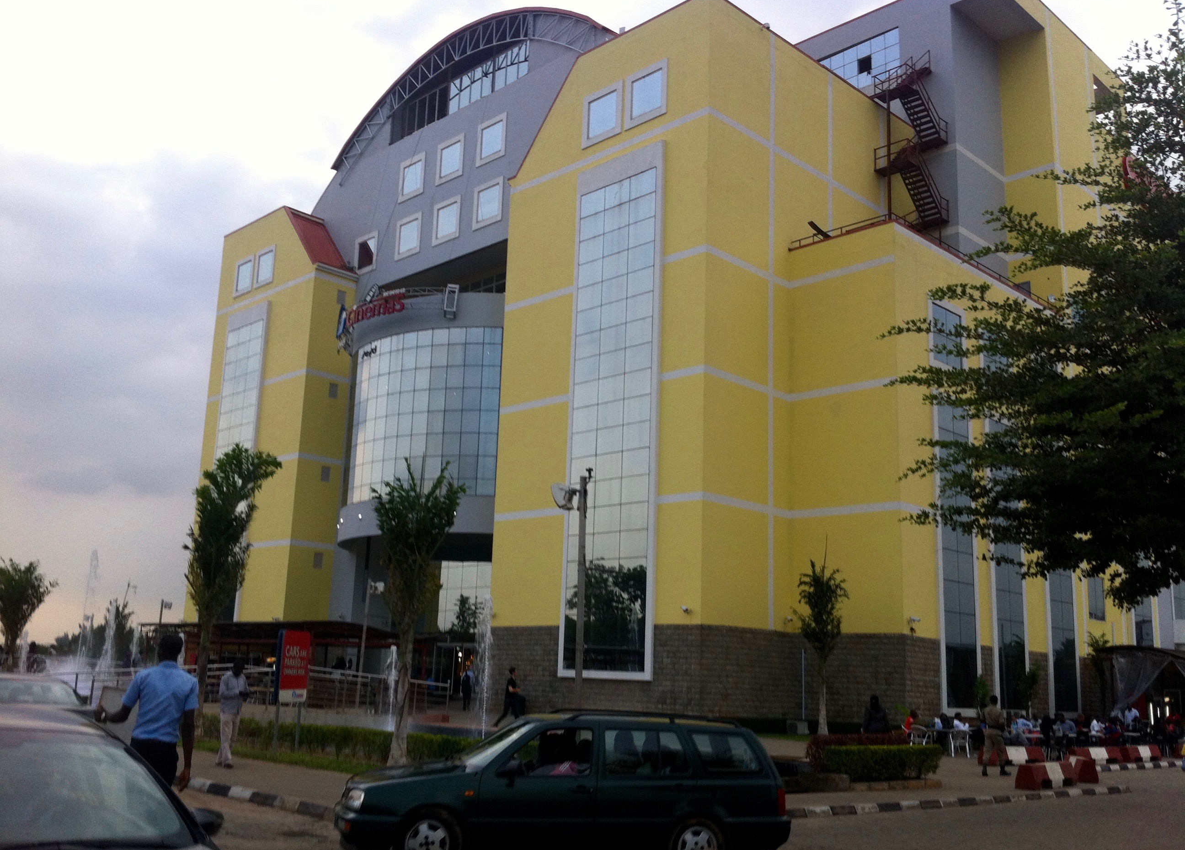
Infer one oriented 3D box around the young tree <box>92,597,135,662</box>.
[{"bbox_3d":[-25.367,11.736,63.777,2.100,4.932,2.100,2,-12,0],"label":"young tree"}]

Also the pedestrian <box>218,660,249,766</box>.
[{"bbox_3d":[-5.997,4.805,20.032,0.480,1.749,0.380,11,-15,-36],"label":"pedestrian"}]

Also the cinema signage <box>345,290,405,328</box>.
[{"bbox_3d":[-10.316,-5.459,56.767,4.120,0.978,0.400,-9,-17,40],"label":"cinema signage"}]

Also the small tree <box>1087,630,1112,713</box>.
[{"bbox_3d":[19.946,10.247,47.053,1.000,4.165,1.000,2,-12,0],"label":"small tree"}]

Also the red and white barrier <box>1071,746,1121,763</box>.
[{"bbox_3d":[13.643,9.005,32.573,1.800,0.480,0.500,10,-15,-32],"label":"red and white barrier"}]

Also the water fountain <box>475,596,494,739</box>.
[{"bbox_3d":[-2.537,5.701,28.174,0.420,3.293,0.420,2,-12,0],"label":"water fountain"}]

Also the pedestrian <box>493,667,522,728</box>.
[{"bbox_3d":[-2.495,7.863,34.704,0.800,1.703,0.500,-2,-13,18],"label":"pedestrian"}]

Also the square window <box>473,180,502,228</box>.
[{"bbox_3d":[-5.135,-10.889,58.881,2.100,2.200,0.200,-10,-17,44],"label":"square window"}]

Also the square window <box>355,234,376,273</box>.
[{"bbox_3d":[-12.590,-9.520,66.579,2.163,2.235,0.200,-11,-18,44],"label":"square window"}]

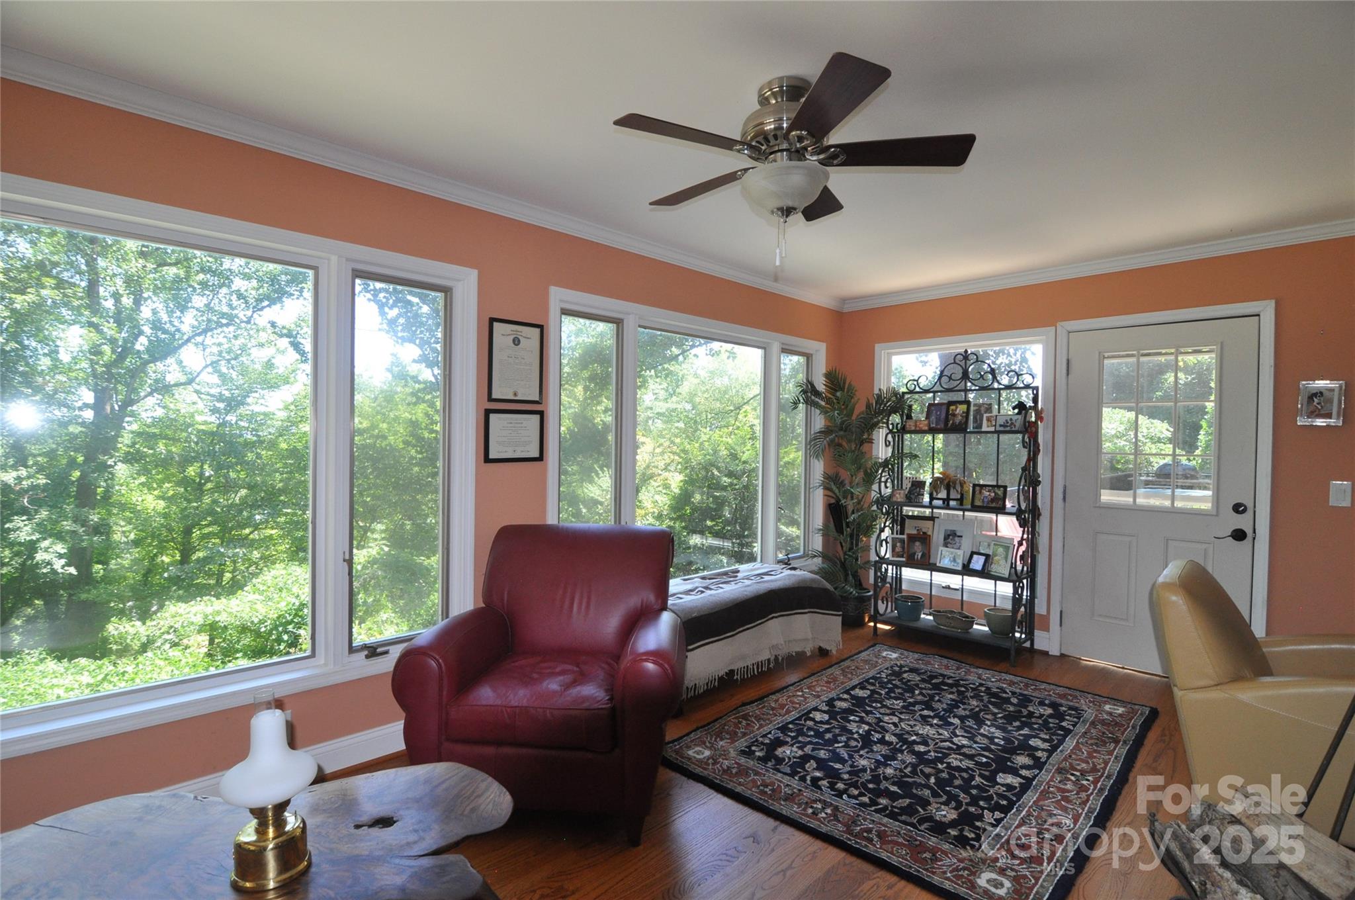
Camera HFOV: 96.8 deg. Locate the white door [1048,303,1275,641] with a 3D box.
[{"bbox_3d":[2.730,0.261,3.451,0.100,2.115,1.015,0,1,-43],"label":"white door"}]

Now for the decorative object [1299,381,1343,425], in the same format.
[{"bbox_3d":[3.158,-0.229,2.950,0.025,0.219,0.165,0,1,-43],"label":"decorative object"}]

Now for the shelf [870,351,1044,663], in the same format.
[{"bbox_3d":[1.822,0.303,3.984,0.420,1.990,0.930,0,1,-43],"label":"shelf"}]

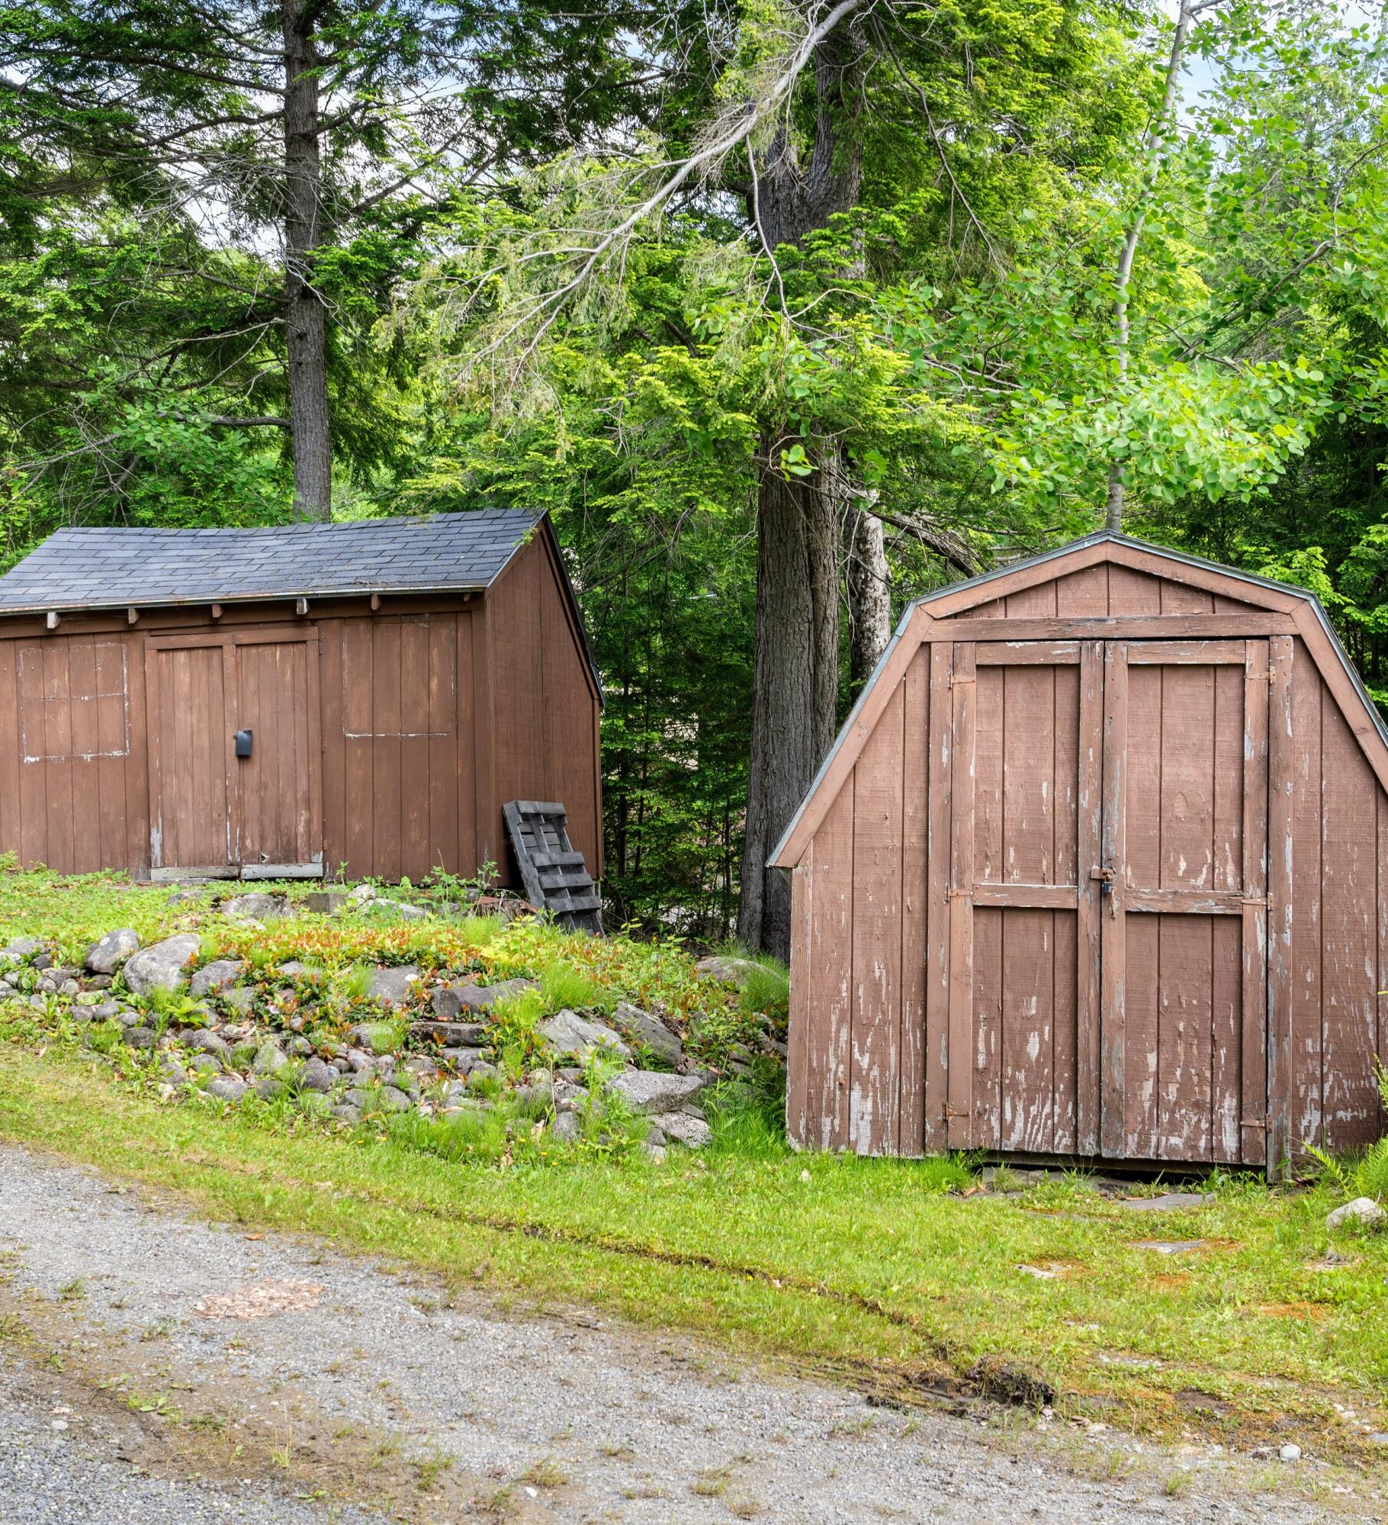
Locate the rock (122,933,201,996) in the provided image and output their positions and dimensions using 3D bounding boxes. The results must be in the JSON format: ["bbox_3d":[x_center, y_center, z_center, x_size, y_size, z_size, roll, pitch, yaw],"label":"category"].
[{"bbox_3d":[-2.471,0.935,9.728,0.360,0.290,0.290,1,-2,-14],"label":"rock"}]

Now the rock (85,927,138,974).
[{"bbox_3d":[-3.141,1.016,11.300,0.299,0.265,0.260,0,0,0],"label":"rock"}]

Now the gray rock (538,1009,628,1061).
[{"bbox_3d":[-0.507,1.247,9.600,0.417,0.242,0.360,0,0,0],"label":"gray rock"}]

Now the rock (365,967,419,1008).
[{"bbox_3d":[-1.499,1.112,10.400,0.275,0.208,0.250,0,0,0],"label":"rock"}]

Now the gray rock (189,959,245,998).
[{"bbox_3d":[-2.436,1.103,10.700,0.283,0.205,0.250,0,0,0],"label":"gray rock"}]

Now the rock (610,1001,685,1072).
[{"bbox_3d":[-0.196,1.175,9.027,0.330,0.280,0.270,0,-1,-1],"label":"rock"}]

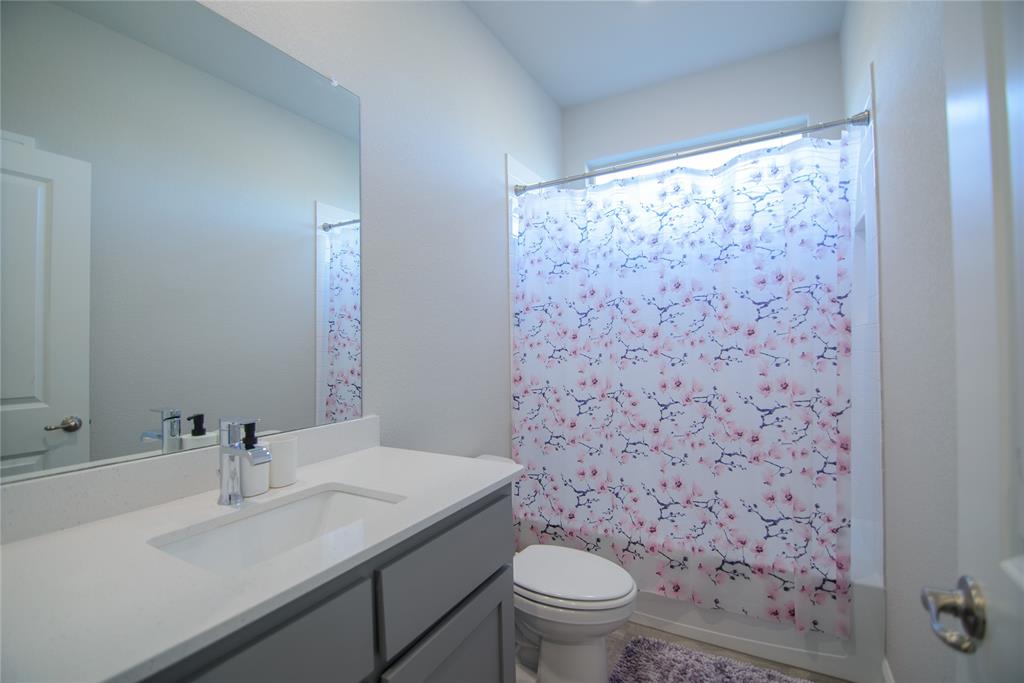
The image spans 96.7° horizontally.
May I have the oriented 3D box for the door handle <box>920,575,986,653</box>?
[{"bbox_3d":[0.524,0.318,0.534,0.052,0.068,0.122,-1,-1,28],"label":"door handle"}]

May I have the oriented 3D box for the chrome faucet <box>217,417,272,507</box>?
[{"bbox_3d":[-0.564,0.255,0.963,0.123,0.183,0.044,-1,-1,29],"label":"chrome faucet"}]

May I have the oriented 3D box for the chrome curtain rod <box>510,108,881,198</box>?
[{"bbox_3d":[0.665,-0.805,2.024,1.473,0.057,0.057,-1,-1,29],"label":"chrome curtain rod"}]

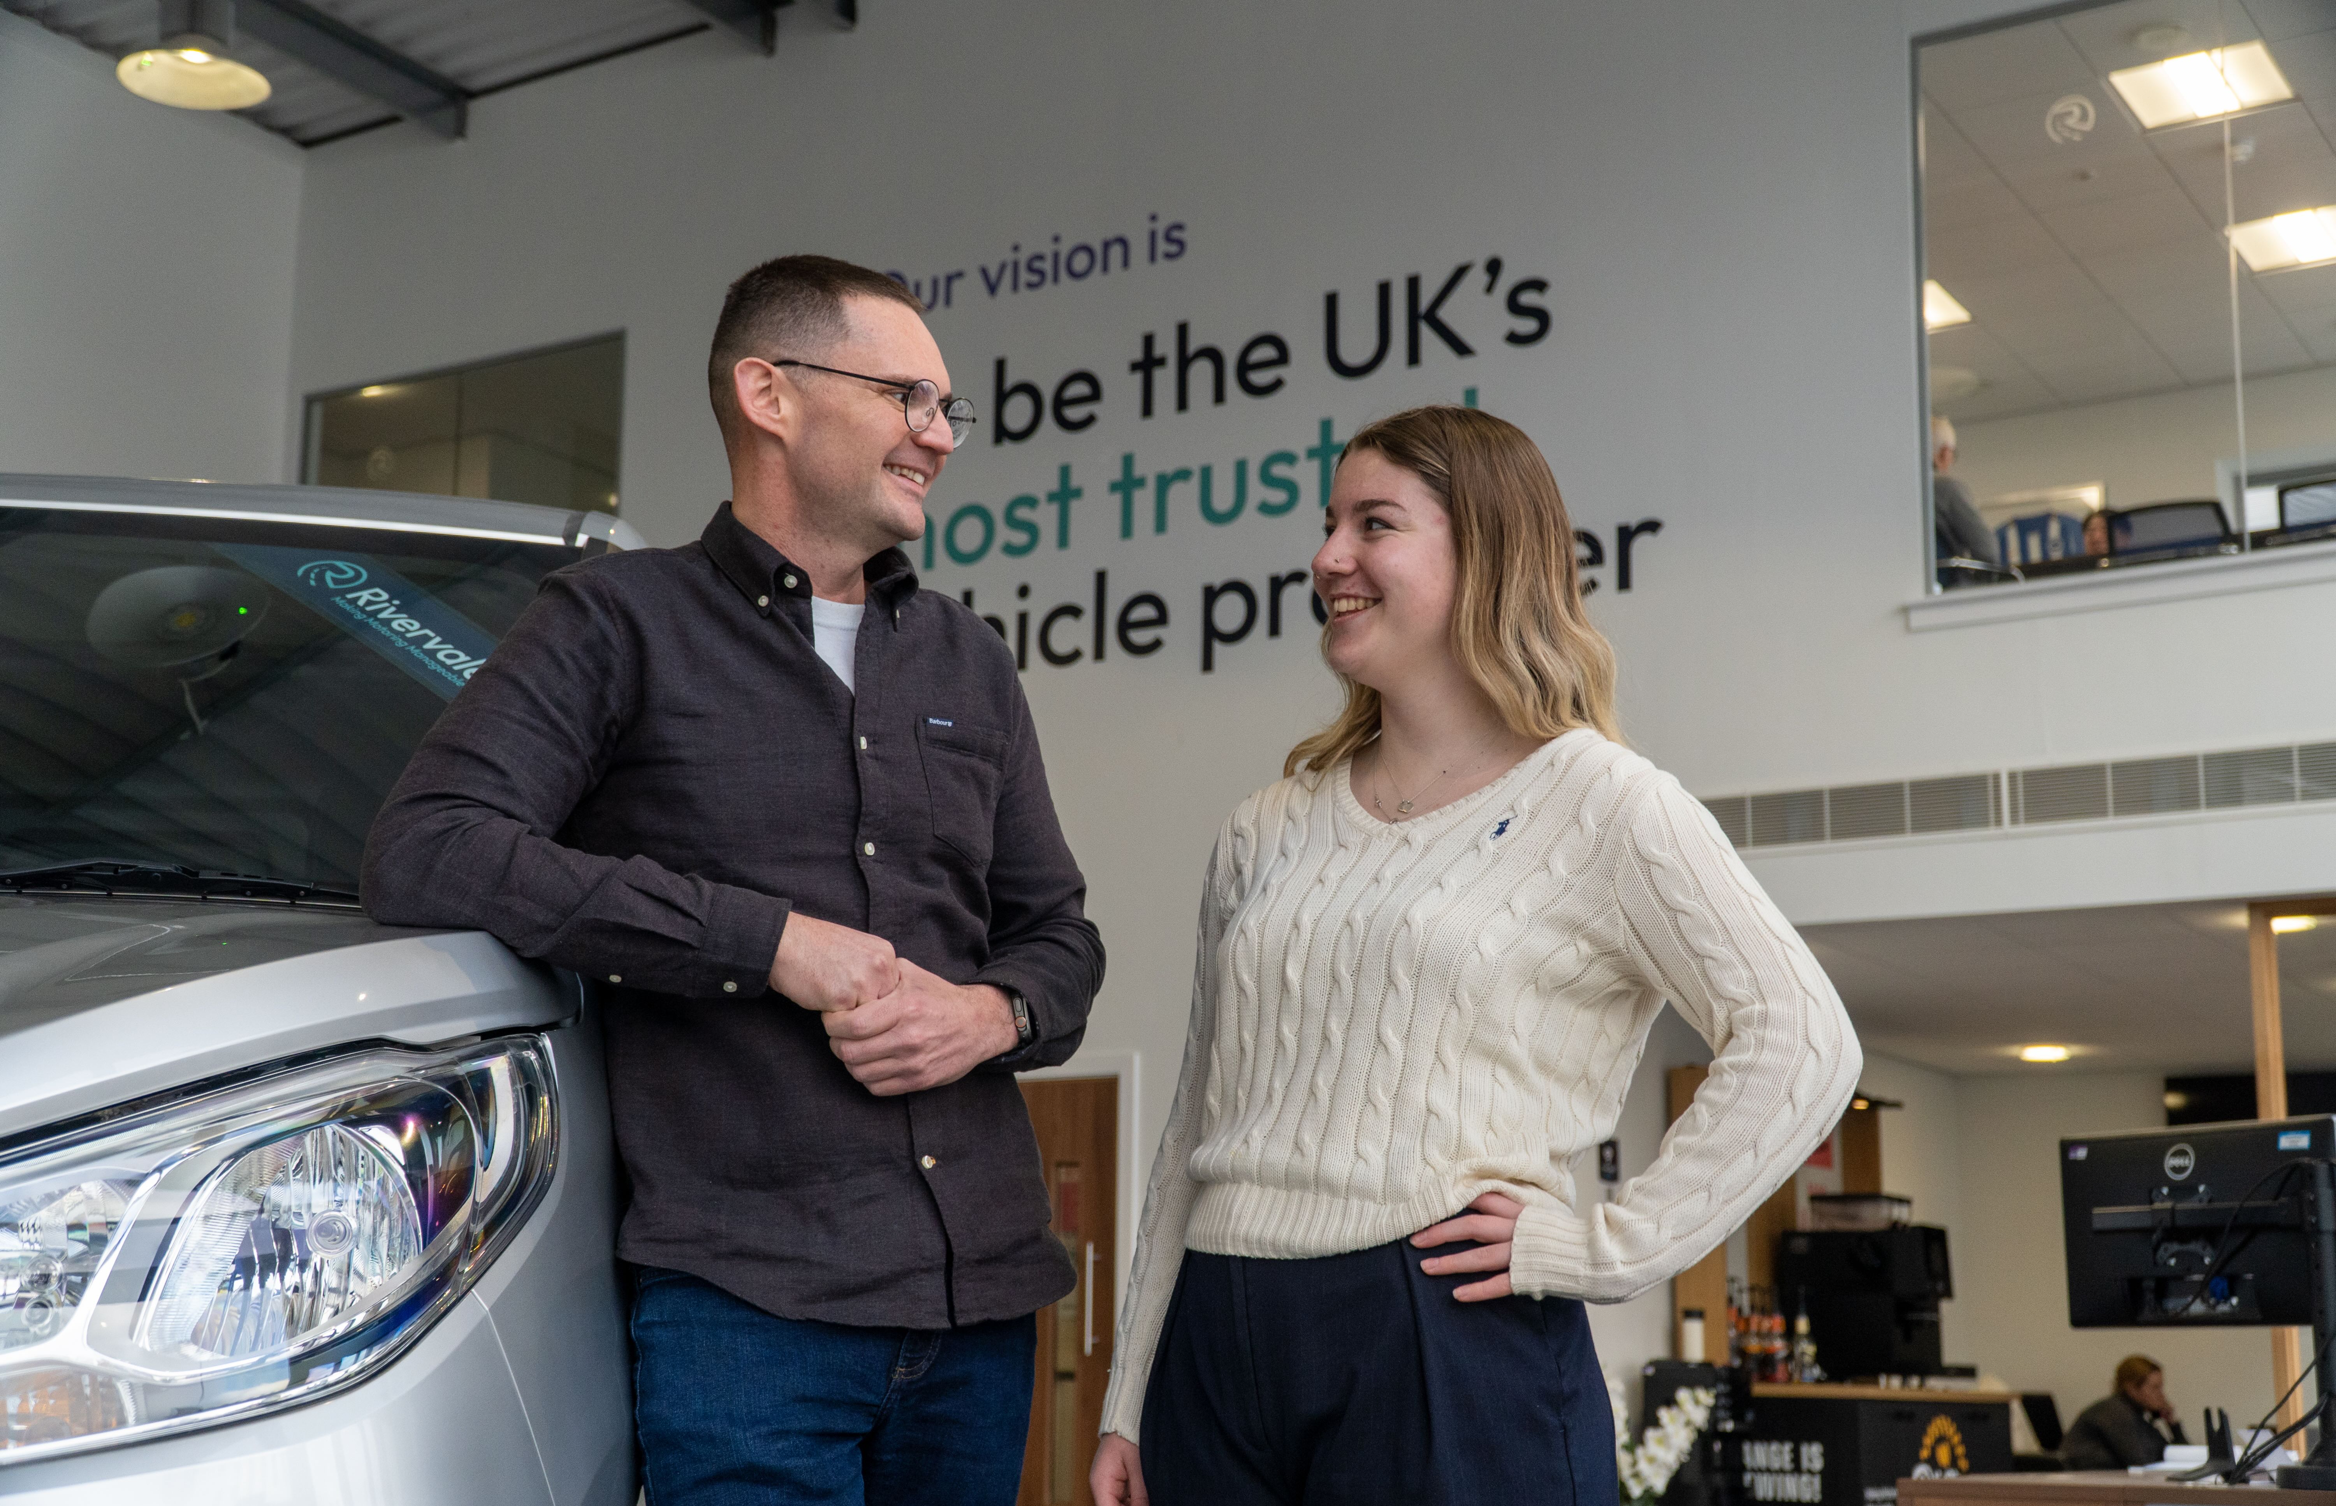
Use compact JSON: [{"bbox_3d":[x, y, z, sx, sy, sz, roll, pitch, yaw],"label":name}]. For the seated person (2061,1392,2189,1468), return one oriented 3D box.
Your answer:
[{"bbox_3d":[3.900,2.970,10.850,0.760,1.150,0.520,-6,-14,30],"label":"seated person"}]

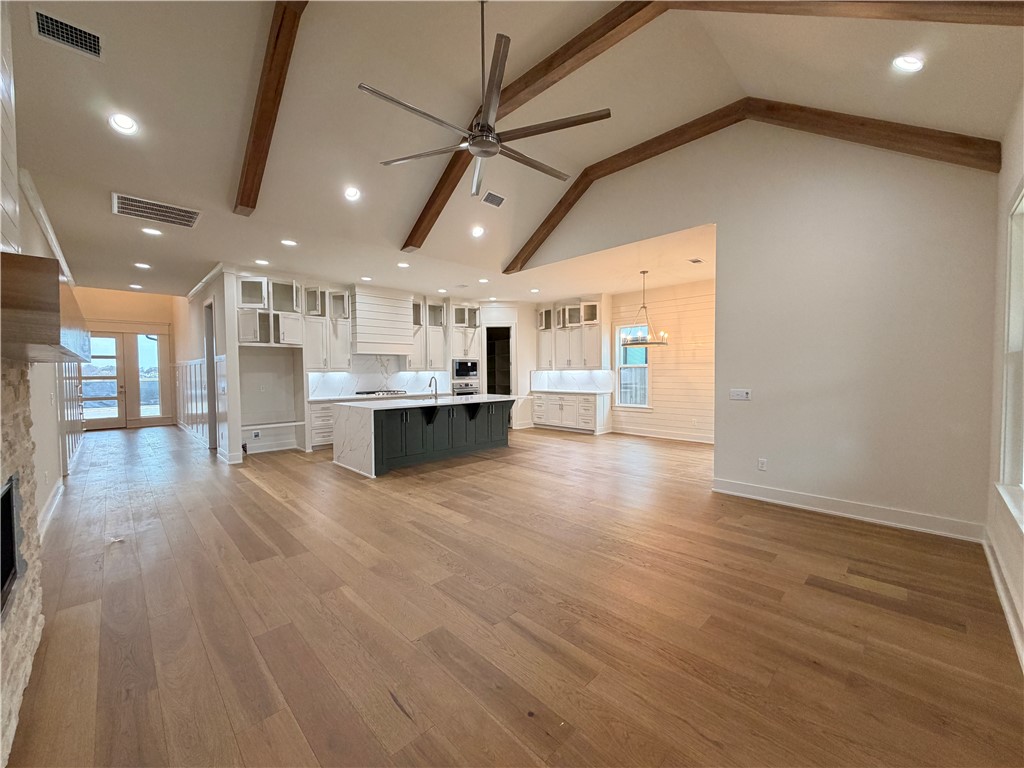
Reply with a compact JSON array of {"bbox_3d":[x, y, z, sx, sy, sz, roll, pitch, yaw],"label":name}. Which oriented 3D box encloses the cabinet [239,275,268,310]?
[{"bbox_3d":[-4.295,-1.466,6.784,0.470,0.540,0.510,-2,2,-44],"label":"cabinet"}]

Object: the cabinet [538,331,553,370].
[{"bbox_3d":[0.959,-0.830,10.356,0.380,0.970,0.510,-2,2,-44],"label":"cabinet"}]

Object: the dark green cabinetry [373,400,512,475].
[{"bbox_3d":[-1.321,0.750,6.955,2.744,0.875,1.078,-2,3,-44],"label":"dark green cabinetry"}]

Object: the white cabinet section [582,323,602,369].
[{"bbox_3d":[1.963,-0.819,9.509,0.420,1.010,0.533,-2,3,-44],"label":"white cabinet section"}]

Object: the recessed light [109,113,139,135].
[{"bbox_3d":[-3.139,-2.110,3.345,0.178,0.050,0.178,-2,-32,-44],"label":"recessed light"}]

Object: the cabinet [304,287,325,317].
[{"bbox_3d":[-3.690,-1.482,7.645,0.406,0.511,0.350,-2,3,-44],"label":"cabinet"}]

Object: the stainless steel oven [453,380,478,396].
[{"bbox_3d":[-1.225,0.328,9.752,0.760,0.710,0.580,-2,2,-44],"label":"stainless steel oven"}]

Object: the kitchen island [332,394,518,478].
[{"bbox_3d":[-1.159,0.728,7.014,3.157,0.914,1.344,-2,3,-44],"label":"kitchen island"}]

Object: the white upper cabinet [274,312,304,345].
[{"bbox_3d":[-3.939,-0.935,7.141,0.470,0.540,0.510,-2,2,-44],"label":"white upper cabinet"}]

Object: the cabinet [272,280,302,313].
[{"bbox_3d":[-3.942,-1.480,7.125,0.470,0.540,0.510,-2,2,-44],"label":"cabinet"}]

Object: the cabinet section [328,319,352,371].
[{"bbox_3d":[-3.417,-0.740,8.063,0.475,1.003,0.340,-2,3,-44],"label":"cabinet section"}]

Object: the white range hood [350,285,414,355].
[{"bbox_3d":[-2.713,-1.247,8.461,1.211,1.285,0.546,-2,3,-44],"label":"white range hood"}]

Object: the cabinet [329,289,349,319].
[{"bbox_3d":[-3.392,-1.489,7.957,0.430,0.550,0.380,-2,2,-44],"label":"cabinet"}]

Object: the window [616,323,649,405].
[{"bbox_3d":[2.629,-0.394,9.006,0.105,1.785,0.784,-2,3,-44],"label":"window"}]

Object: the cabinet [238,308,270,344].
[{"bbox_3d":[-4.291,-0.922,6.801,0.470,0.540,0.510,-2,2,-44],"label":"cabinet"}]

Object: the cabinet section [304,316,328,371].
[{"bbox_3d":[-3.706,-0.721,7.695,0.425,0.993,0.460,-2,3,-44],"label":"cabinet section"}]

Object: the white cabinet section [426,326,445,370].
[{"bbox_3d":[-1.867,-0.791,9.499,0.480,0.993,0.460,-2,3,-44],"label":"white cabinet section"}]

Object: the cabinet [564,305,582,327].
[{"bbox_3d":[1.579,-1.587,9.757,0.350,0.483,0.399,-2,3,-44],"label":"cabinet"}]

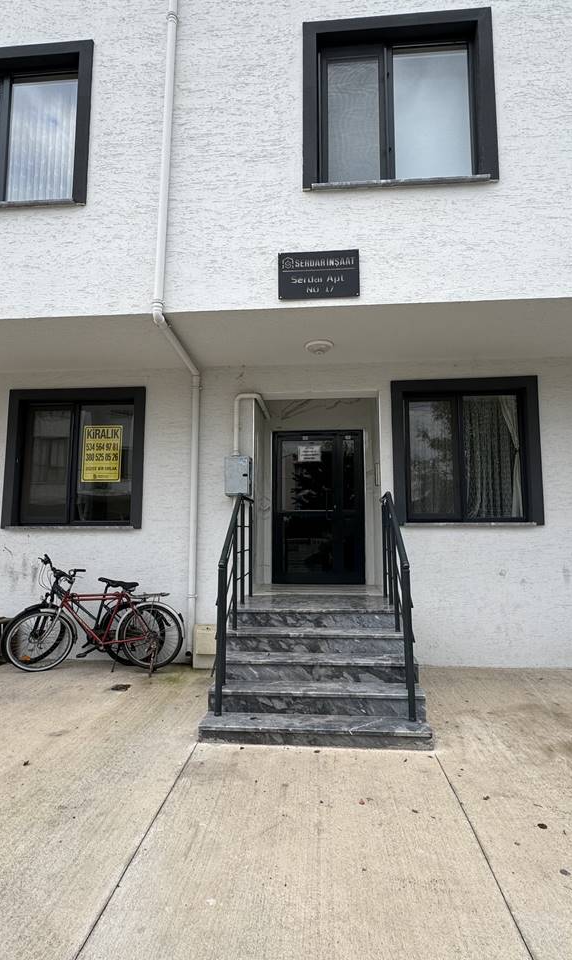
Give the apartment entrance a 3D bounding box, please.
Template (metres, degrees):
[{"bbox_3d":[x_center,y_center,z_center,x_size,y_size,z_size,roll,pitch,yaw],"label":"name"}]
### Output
[{"bbox_3d":[0.425,0.352,6.868,1.210,2.022,0.090,0,-7,4],"label":"apartment entrance"}]

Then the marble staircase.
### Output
[{"bbox_3d":[0.271,1.501,4.513,1.527,0.722,2.233,0,-7,4],"label":"marble staircase"}]

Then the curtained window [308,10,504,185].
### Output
[{"bbox_3d":[0.997,-3.354,4.671,1.672,1.657,0.200,0,-7,4],"label":"curtained window"}]

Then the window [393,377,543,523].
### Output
[{"bbox_3d":[1.991,-0.308,5.795,1.593,1.639,0.200,0,-7,4],"label":"window"}]

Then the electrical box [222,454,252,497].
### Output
[{"bbox_3d":[-0.532,-0.023,5.815,0.256,0.434,0.190,0,-7,4],"label":"electrical box"}]

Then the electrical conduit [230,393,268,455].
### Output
[{"bbox_3d":[-0.397,-0.573,6.342,0.293,0.733,0.990,0,-7,4],"label":"electrical conduit"}]

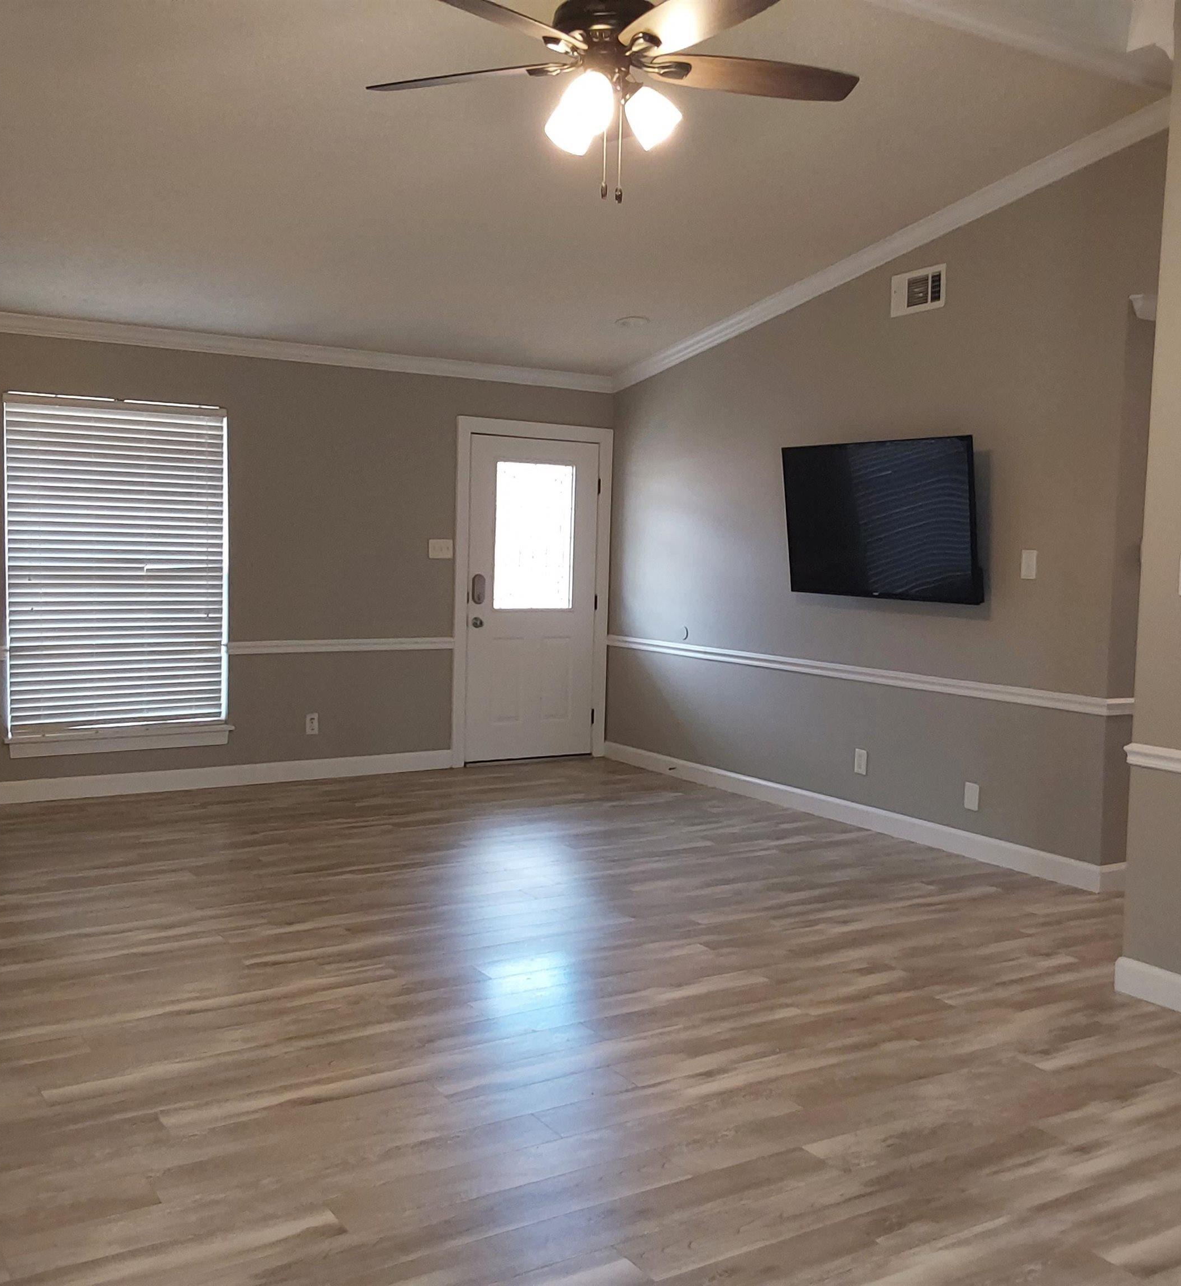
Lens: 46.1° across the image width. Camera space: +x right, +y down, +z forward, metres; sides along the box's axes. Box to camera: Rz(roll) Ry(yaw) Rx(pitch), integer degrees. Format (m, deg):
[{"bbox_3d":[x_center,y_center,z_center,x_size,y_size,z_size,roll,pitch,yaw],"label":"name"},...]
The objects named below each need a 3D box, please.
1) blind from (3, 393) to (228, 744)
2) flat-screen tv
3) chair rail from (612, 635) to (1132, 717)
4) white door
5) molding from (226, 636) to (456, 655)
[{"bbox_3d":[-2.490,-0.393,7.351,1.139,1.749,0.070,-1,5,-32],"label":"blind"},{"bbox_3d":[1.384,-0.589,6.655,0.060,0.735,1.280,-10,9,-31],"label":"flat-screen tv"},{"bbox_3d":[1.123,0.124,7.337,0.030,0.068,3.813,-1,5,-32],"label":"chair rail"},{"bbox_3d":[-0.363,-0.268,8.685,0.911,2.006,0.045,-1,5,-32],"label":"white door"},{"bbox_3d":[-1.406,0.019,8.015,1.373,0.067,0.030,-1,5,-32],"label":"molding"}]

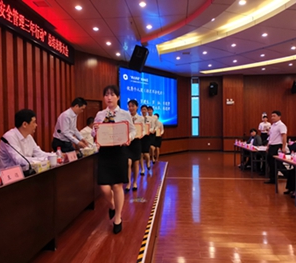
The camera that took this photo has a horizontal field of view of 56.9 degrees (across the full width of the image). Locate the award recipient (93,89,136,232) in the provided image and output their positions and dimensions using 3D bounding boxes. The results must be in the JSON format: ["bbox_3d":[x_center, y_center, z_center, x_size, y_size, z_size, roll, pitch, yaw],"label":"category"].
[{"bbox_3d":[-0.377,0.292,3.210,0.490,1.650,0.500,0,2,3],"label":"award recipient"}]

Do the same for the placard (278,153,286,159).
[{"bbox_3d":[2.534,0.454,5.127,0.080,0.100,0.220,0,2,6],"label":"placard"}]

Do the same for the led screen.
[{"bbox_3d":[0.175,-1.340,11.810,0.100,2.278,4.040,1,2,38],"label":"led screen"}]

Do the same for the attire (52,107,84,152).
[{"bbox_3d":[-1.237,0.385,4.213,0.540,1.420,0.480,0,2,7],"label":"attire"}]

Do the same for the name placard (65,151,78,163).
[{"bbox_3d":[-0.897,0.288,3.170,0.080,0.100,0.220,0,2,6],"label":"name placard"}]

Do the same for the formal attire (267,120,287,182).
[{"bbox_3d":[2.974,0.474,6.318,0.320,1.460,0.470,-1,2,-18],"label":"formal attire"}]

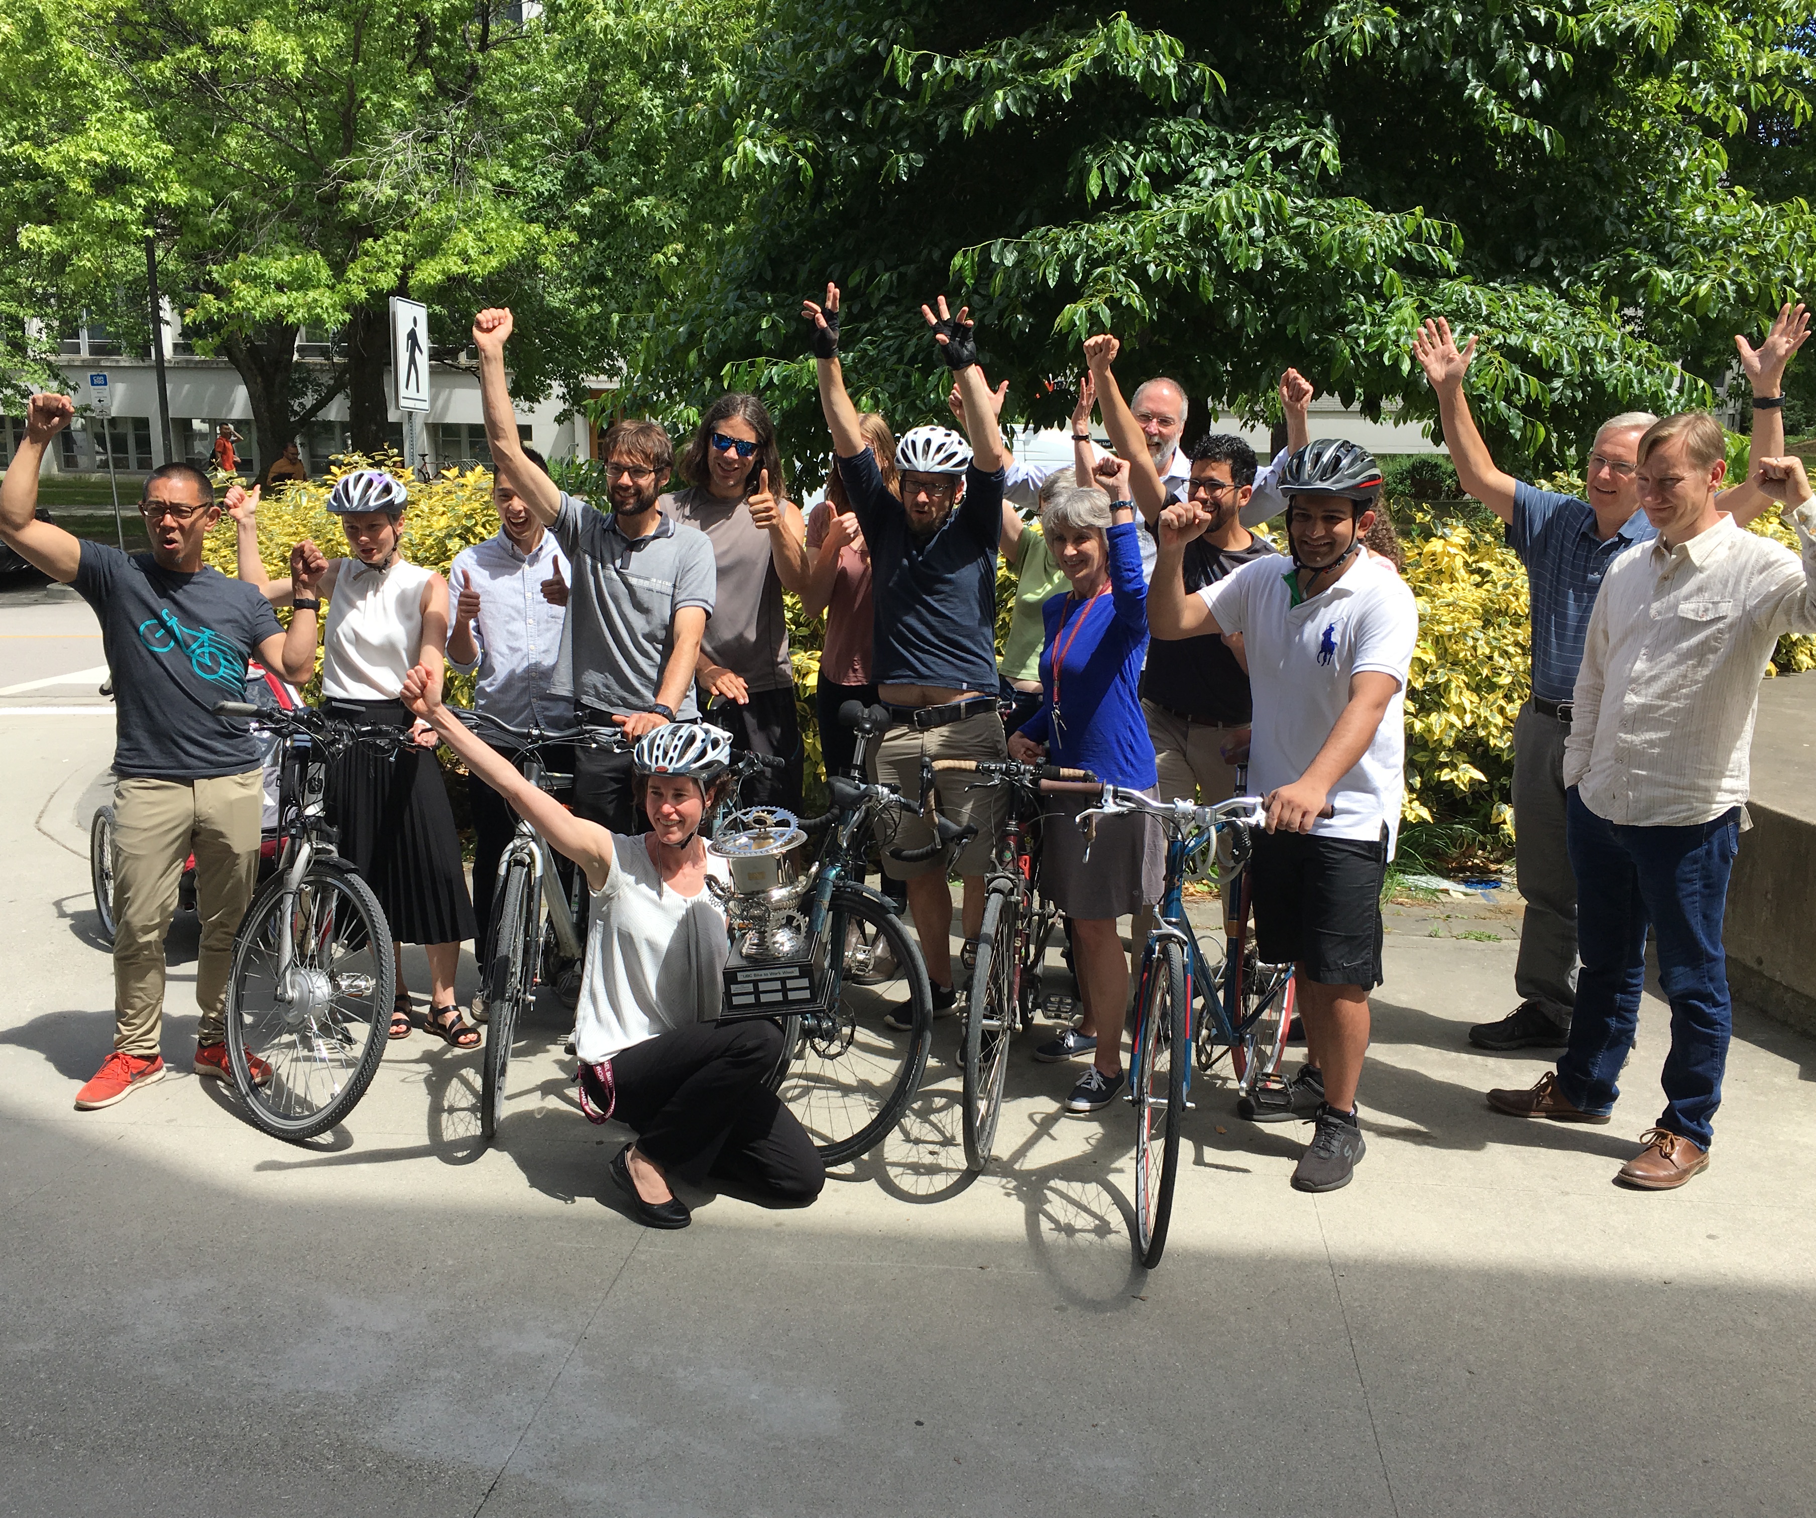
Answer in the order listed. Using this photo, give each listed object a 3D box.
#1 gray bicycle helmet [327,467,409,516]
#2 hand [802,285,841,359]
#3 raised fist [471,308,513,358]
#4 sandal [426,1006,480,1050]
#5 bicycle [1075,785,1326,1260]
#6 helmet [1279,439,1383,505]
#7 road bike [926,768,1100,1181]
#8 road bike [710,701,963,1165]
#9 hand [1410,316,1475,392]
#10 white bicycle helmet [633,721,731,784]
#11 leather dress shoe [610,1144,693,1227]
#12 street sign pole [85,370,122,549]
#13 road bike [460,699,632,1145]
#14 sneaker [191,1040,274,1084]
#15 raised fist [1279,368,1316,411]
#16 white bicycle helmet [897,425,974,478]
[{"bbox_3d":[-1.520,-0.748,4.773,0.210,0.150,0.270,1,17,8],"label":"gray bicycle helmet"},{"bbox_3d":[-0.238,-1.199,4.640,0.095,0.200,0.095,8,13,39],"label":"hand"},{"bbox_3d":[-1.003,-1.032,4.099,0.100,0.120,0.090,-3,11,-15],"label":"raised fist"},{"bbox_3d":[-1.346,0.795,5.030,0.090,0.080,0.240,-8,13,-38],"label":"sandal"},{"bbox_3d":[0.765,0.492,4.085,0.620,1.000,1.720,5,11,23],"label":"bicycle"},{"bbox_3d":[0.990,-0.672,3.970,0.220,0.165,0.285,5,11,28],"label":"helmet"},{"bbox_3d":[0.308,0.401,4.582,0.450,1.000,1.670,5,11,9],"label":"road bike"},{"bbox_3d":[-0.170,0.387,4.678,0.580,1.000,1.620,0,11,0],"label":"road bike"},{"bbox_3d":[1.393,-1.053,4.400,0.165,0.190,0.070,-9,11,17],"label":"hand"},{"bbox_3d":[-0.510,-0.013,3.850,0.210,0.160,0.275,3,11,18],"label":"white bicycle helmet"},{"bbox_3d":[-0.597,0.966,3.893,0.250,0.100,0.090,25,24,38],"label":"leather dress shoe"},{"bbox_3d":[-10.159,-3.645,21.499,0.290,2.490,0.070,-6,12,-27],"label":"street sign pole"},{"bbox_3d":[-0.895,0.342,4.790,0.610,1.050,1.740,5,11,12],"label":"road bike"},{"bbox_3d":[-1.895,0.824,4.757,0.280,0.110,0.105,6,12,28],"label":"sneaker"},{"bbox_3d":[1.170,-1.111,5.100,0.095,0.120,0.095,-3,10,-15],"label":"raised fist"},{"bbox_3d":[0.070,-0.859,4.753,0.210,0.155,0.270,3,16,11],"label":"white bicycle helmet"}]

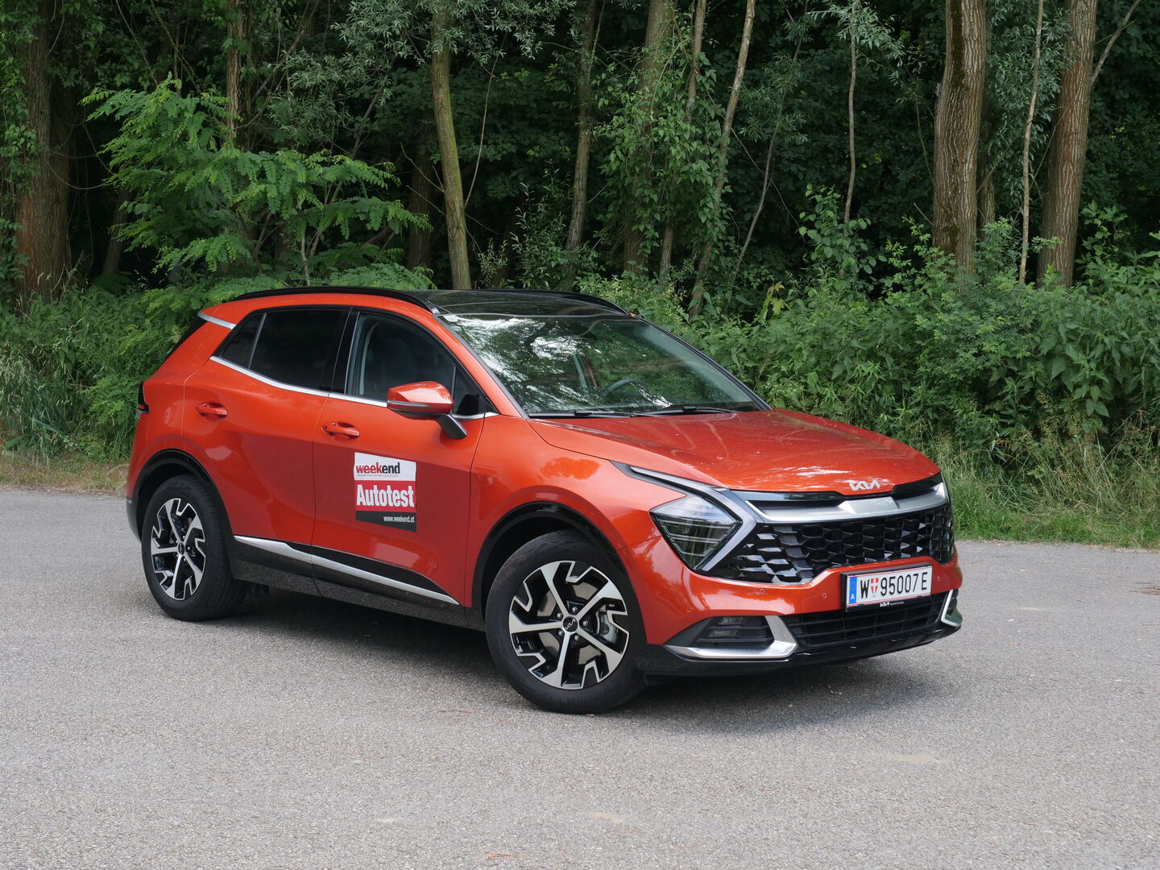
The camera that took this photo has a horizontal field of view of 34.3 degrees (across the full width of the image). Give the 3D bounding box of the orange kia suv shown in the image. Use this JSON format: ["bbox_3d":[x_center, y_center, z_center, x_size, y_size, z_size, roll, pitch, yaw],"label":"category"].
[{"bbox_3d":[-0.352,0.142,8.686,1.880,1.650,4.515,-2,5,-44],"label":"orange kia suv"}]

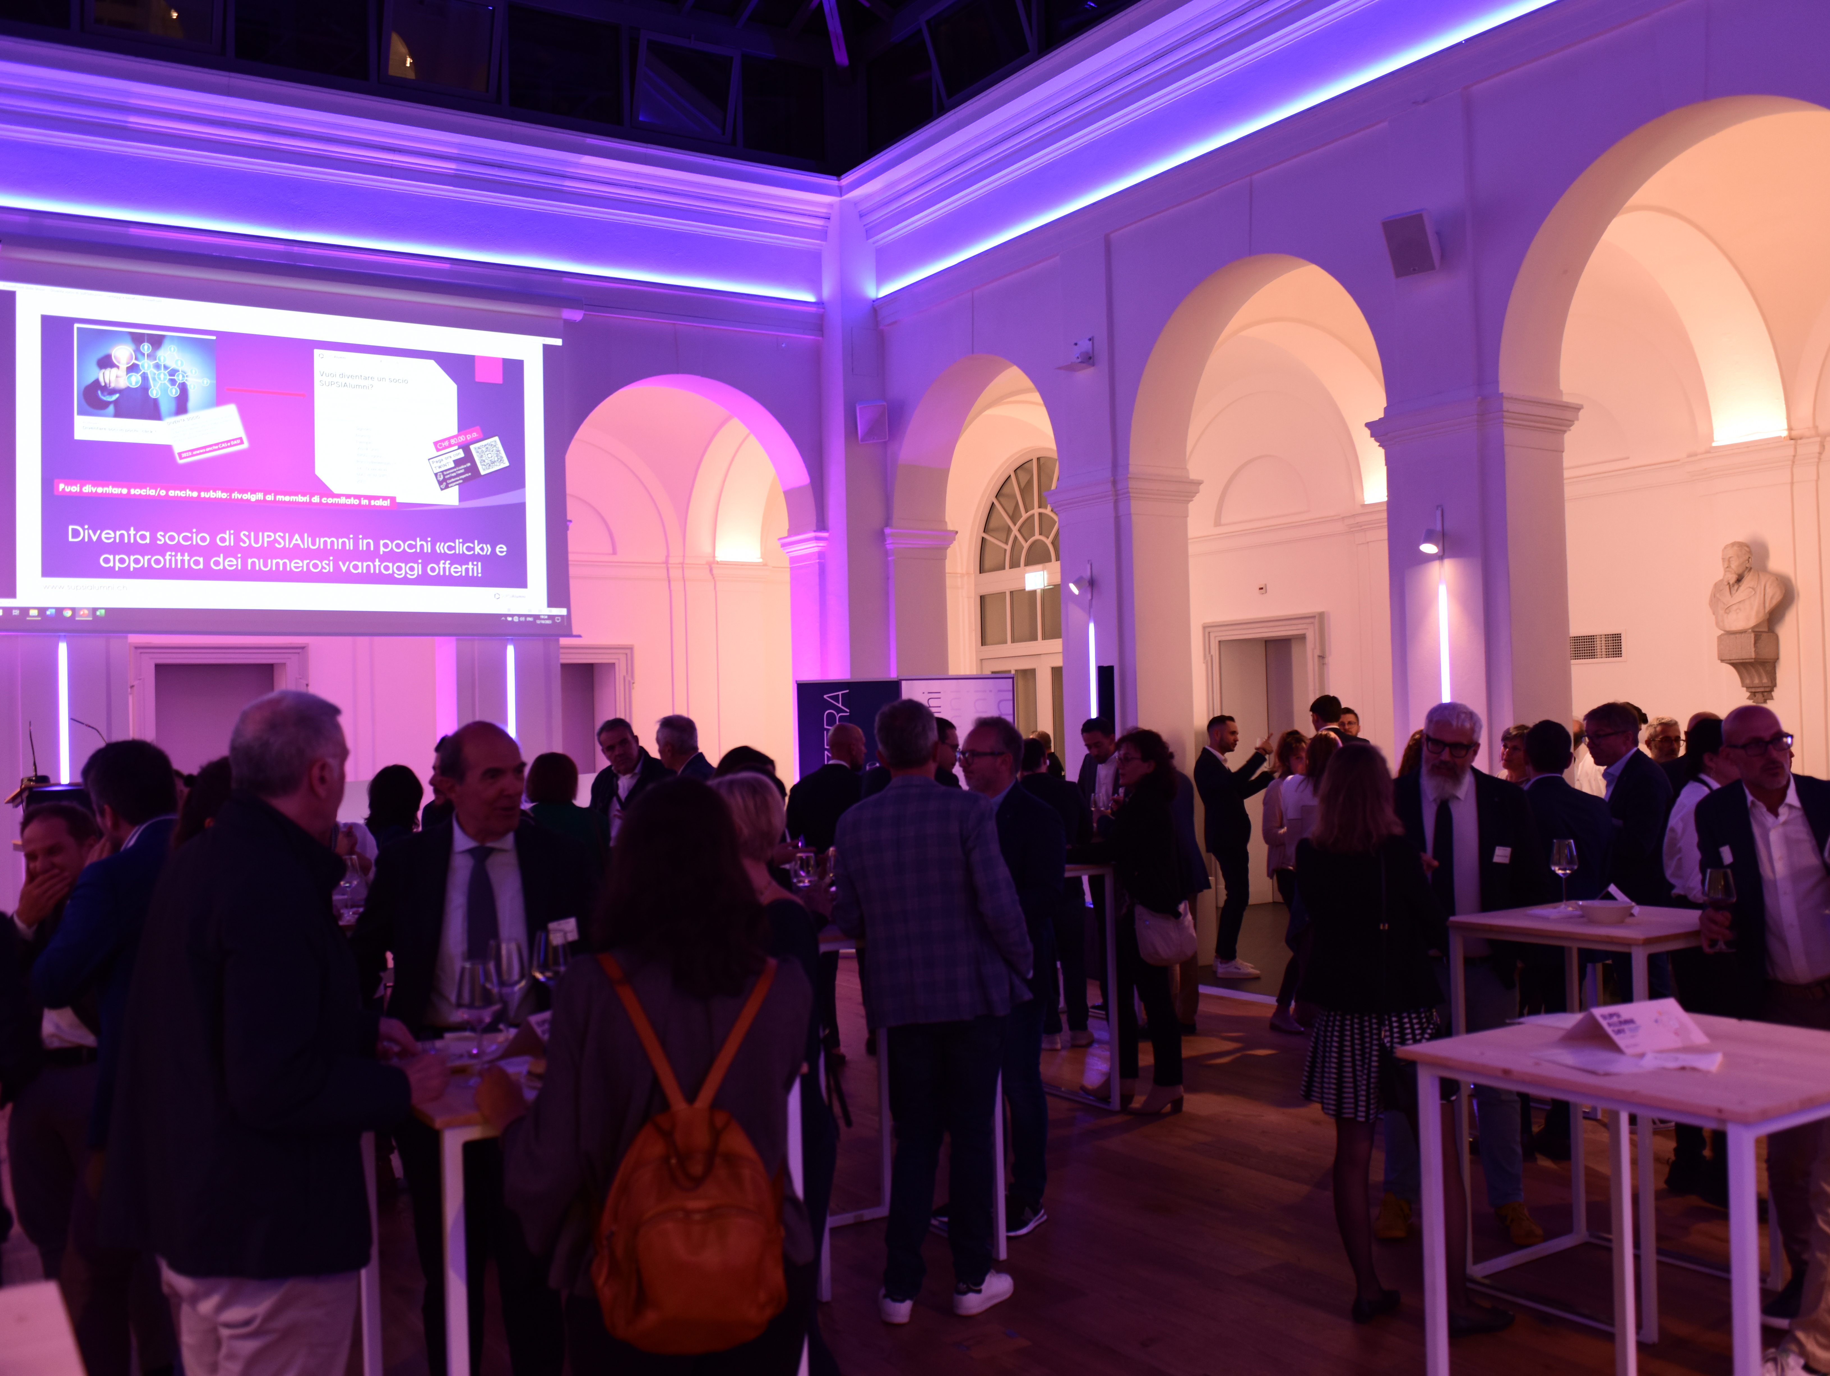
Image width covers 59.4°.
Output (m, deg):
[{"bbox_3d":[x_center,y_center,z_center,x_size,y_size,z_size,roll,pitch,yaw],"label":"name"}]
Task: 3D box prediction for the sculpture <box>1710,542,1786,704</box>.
[{"bbox_3d":[5.152,-0.399,9.924,0.380,0.980,0.500,-1,-2,-34],"label":"sculpture"}]

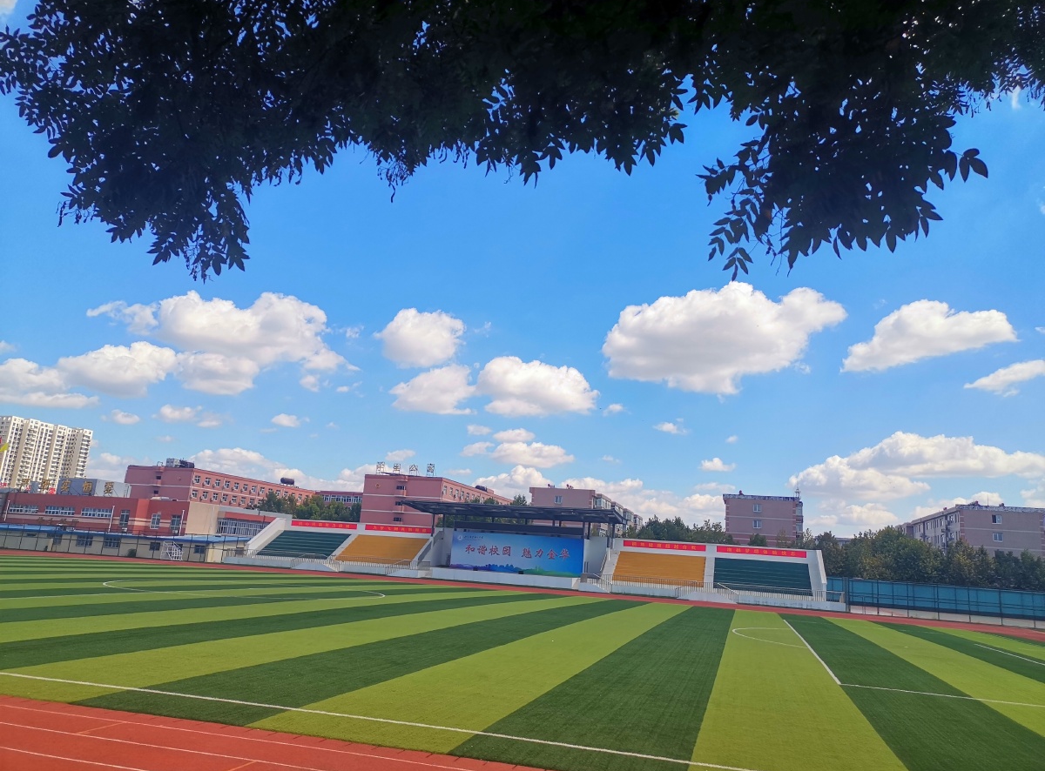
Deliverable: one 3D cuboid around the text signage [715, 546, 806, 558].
[{"bbox_3d":[31.825,22.218,104.599,11.435,0.772,0.060,0,-13,16],"label":"text signage"}]

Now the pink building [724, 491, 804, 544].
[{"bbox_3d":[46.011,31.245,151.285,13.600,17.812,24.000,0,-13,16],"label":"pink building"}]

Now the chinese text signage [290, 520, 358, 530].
[{"bbox_3d":[-30.921,21.823,122.445,11.441,0.754,0.060,0,-13,16],"label":"chinese text signage"}]

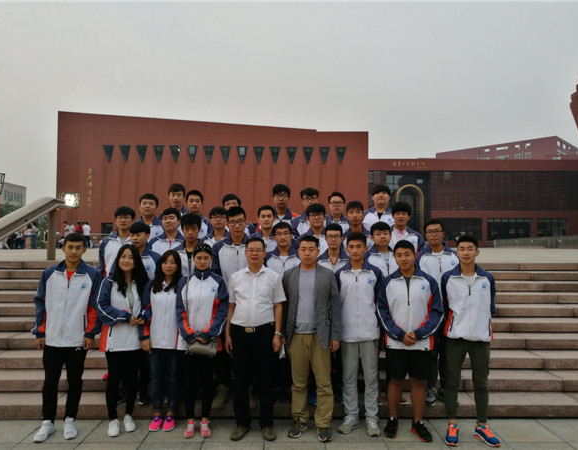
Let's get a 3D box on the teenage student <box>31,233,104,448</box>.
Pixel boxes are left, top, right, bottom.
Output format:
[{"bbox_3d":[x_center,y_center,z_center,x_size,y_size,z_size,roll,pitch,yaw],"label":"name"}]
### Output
[{"bbox_3d":[-1.969,0.943,4.150,0.580,1.770,0.350,1,-1,-13],"label":"teenage student"}]

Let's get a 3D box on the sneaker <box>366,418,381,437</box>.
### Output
[{"bbox_3d":[0.757,1.787,4.200,0.110,0.120,0.290,0,-1,-1],"label":"sneaker"}]

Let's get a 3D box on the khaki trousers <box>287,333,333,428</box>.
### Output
[{"bbox_3d":[0.187,1.320,4.069,0.400,0.890,0.280,0,-1,2],"label":"khaki trousers"}]

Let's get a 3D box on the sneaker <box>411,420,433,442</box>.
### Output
[{"bbox_3d":[1.187,1.807,4.162,0.105,0.110,0.285,0,0,-13],"label":"sneaker"}]

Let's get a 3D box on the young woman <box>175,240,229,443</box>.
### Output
[{"bbox_3d":[-0.754,0.988,4.080,0.455,1.660,0.340,0,0,-5],"label":"young woman"}]

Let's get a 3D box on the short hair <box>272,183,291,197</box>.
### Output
[{"bbox_3d":[-0.087,-0.406,5.619,0.195,0.165,0.210,0,-1,0],"label":"short hair"}]

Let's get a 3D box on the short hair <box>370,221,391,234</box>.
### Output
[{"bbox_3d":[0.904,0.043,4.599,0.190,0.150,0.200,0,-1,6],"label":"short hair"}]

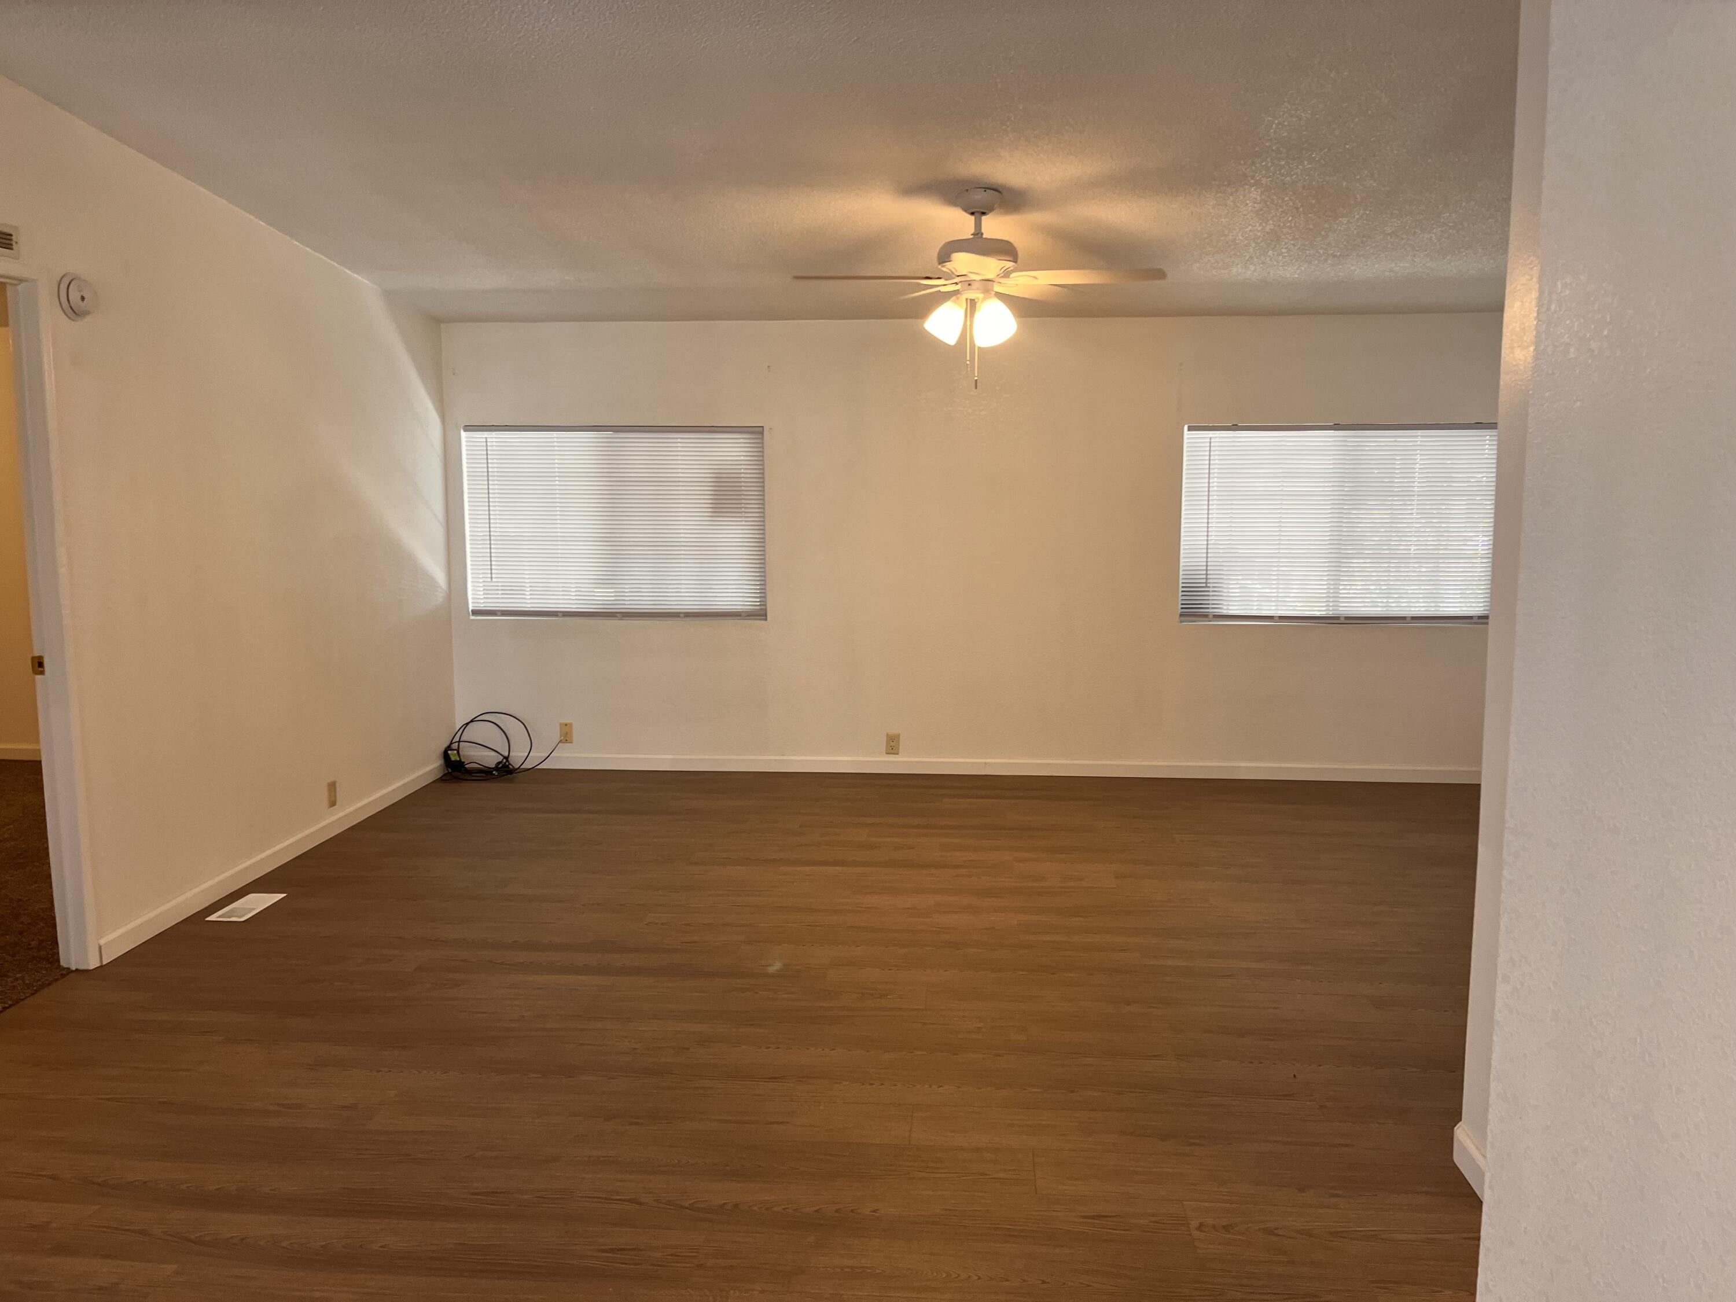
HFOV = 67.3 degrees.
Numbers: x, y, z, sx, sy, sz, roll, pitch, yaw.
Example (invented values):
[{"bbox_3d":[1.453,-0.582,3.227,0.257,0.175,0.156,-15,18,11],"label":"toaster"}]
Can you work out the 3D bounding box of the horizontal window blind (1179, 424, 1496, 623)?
[{"bbox_3d":[2.323,-0.623,6.423,1.538,0.981,0.040,1,7,4],"label":"horizontal window blind"}]

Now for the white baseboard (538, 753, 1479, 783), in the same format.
[{"bbox_3d":[0.493,0.592,6.699,5.282,0.083,0.014,1,7,4],"label":"white baseboard"}]

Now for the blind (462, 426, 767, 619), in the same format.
[{"bbox_3d":[-1.290,-0.656,6.664,1.545,0.981,0.040,1,7,4],"label":"blind"}]

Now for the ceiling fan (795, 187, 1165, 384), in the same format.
[{"bbox_3d":[0.382,-1.256,4.505,1.260,0.655,1.220,1,7,4],"label":"ceiling fan"}]

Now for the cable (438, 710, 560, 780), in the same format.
[{"bbox_3d":[-1.889,0.486,6.674,0.557,0.294,0.311,1,7,4],"label":"cable"}]

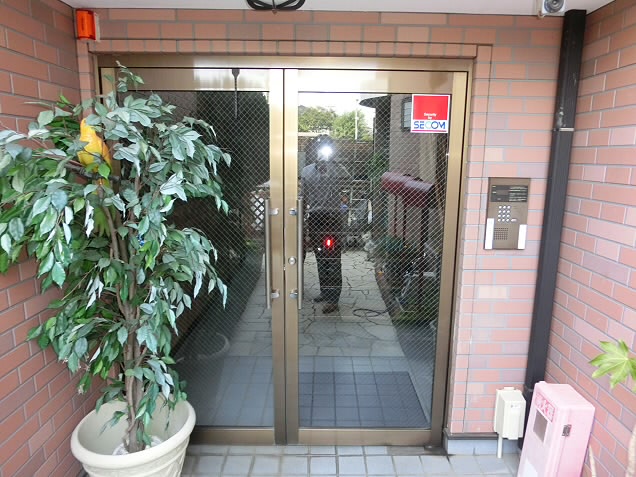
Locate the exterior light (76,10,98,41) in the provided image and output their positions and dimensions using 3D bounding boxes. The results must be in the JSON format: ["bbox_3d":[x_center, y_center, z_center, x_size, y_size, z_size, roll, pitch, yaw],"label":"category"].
[{"bbox_3d":[-1.010,-0.935,1.940,0.068,0.119,0.070,1,11,0],"label":"exterior light"}]

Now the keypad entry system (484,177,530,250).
[{"bbox_3d":[0.912,-0.117,2.131,0.188,0.348,0.025,1,11,0],"label":"keypad entry system"}]

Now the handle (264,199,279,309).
[{"bbox_3d":[-0.225,0.080,2.203,0.060,0.551,0.070,1,11,0],"label":"handle"}]

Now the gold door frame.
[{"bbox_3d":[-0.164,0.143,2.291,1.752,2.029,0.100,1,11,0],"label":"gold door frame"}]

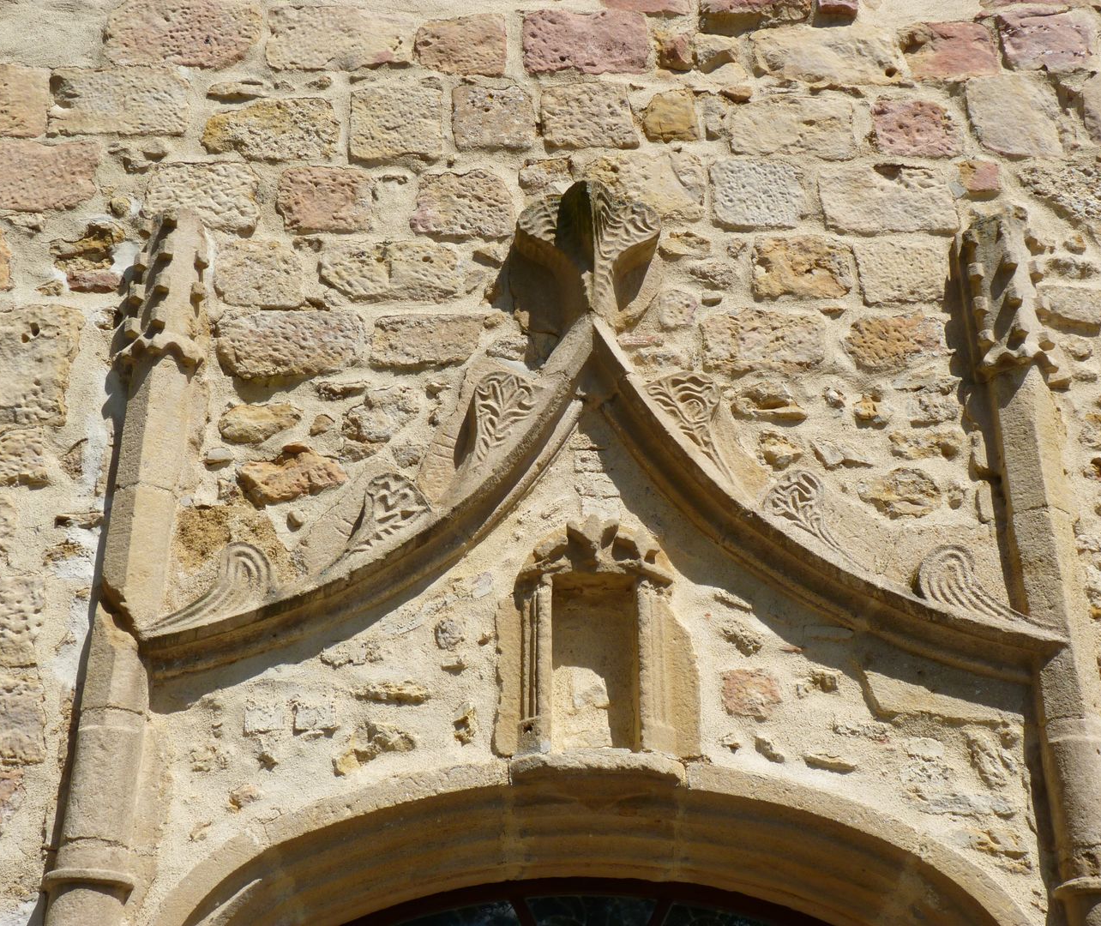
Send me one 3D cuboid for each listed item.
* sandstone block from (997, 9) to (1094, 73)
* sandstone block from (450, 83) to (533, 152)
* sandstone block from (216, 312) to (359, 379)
[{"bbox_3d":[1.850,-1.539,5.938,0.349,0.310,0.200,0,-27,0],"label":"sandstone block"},{"bbox_3d":[-0.186,-1.083,5.204,0.269,0.287,0.200,0,-28,0],"label":"sandstone block"},{"bbox_3d":[-0.780,-0.312,4.762,0.435,0.243,0.180,0,-27,0],"label":"sandstone block"}]

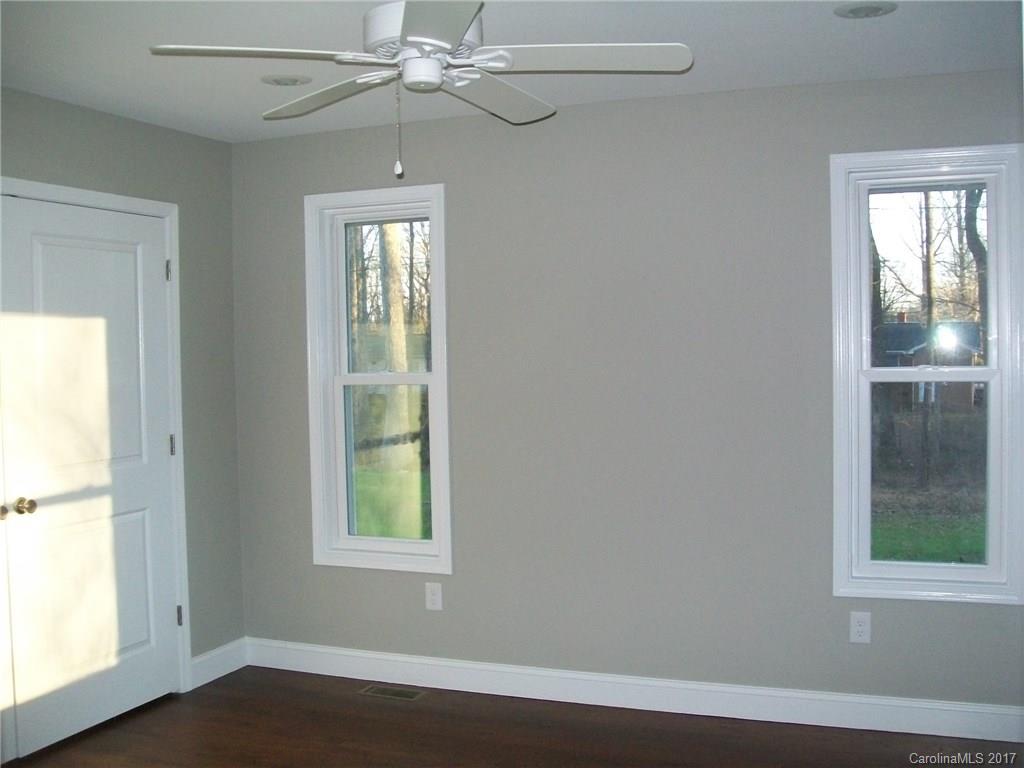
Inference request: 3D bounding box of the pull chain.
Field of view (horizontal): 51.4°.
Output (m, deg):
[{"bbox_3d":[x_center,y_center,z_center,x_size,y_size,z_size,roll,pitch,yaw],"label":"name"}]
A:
[{"bbox_3d":[-0.271,-0.620,2.555,0.018,0.240,0.018,-1,2,0],"label":"pull chain"}]

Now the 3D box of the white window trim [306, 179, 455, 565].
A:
[{"bbox_3d":[-0.577,-0.015,4.714,0.691,1.670,0.100,0,2,21],"label":"white window trim"}]

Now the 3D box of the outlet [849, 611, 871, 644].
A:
[{"bbox_3d":[1.305,0.913,3.983,0.072,0.115,0.009,0,2,21],"label":"outlet"}]

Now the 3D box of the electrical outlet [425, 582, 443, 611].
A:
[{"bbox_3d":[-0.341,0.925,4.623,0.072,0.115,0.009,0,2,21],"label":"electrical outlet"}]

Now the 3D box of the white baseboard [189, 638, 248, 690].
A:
[{"bbox_3d":[-1.316,1.256,4.807,0.016,0.135,0.419,0,2,21],"label":"white baseboard"}]

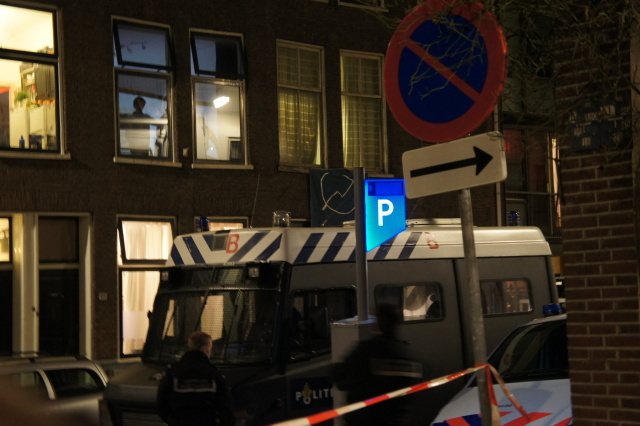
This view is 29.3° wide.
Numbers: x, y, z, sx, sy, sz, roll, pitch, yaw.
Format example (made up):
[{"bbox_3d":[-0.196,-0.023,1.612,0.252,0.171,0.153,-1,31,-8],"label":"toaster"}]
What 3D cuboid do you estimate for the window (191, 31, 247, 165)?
[{"bbox_3d":[-1.630,-1.863,19.934,1.089,2.210,0.200,1,-5,-40],"label":"window"}]

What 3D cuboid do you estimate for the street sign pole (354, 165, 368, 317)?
[{"bbox_3d":[0.349,0.260,10.300,0.100,1.290,0.100,-1,-3,0],"label":"street sign pole"}]

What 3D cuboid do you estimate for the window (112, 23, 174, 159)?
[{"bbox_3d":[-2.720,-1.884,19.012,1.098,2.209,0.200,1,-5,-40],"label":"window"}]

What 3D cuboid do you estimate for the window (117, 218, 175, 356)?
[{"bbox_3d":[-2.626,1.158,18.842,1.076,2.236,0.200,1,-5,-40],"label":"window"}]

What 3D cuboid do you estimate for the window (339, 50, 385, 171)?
[{"bbox_3d":[0.806,-1.809,21.997,1.062,2.171,0.160,1,-5,-40],"label":"window"}]

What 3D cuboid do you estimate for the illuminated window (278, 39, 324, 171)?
[{"bbox_3d":[-0.292,-1.831,21.067,1.070,2.192,0.160,1,-5,-40],"label":"illuminated window"}]

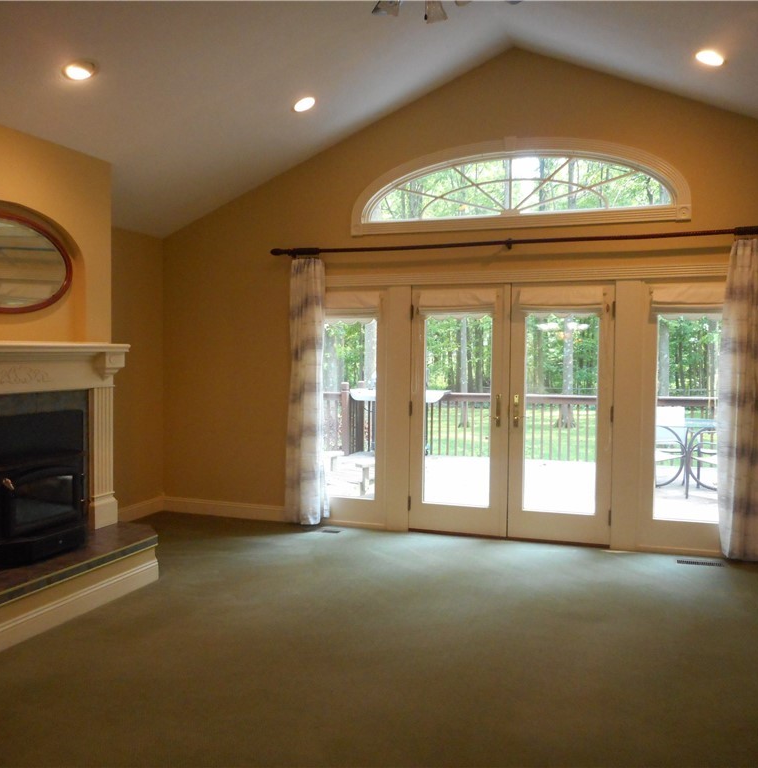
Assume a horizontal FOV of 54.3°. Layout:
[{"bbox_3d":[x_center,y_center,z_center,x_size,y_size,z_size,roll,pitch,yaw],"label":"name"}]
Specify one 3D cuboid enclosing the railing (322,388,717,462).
[{"bbox_3d":[1.825,0.618,10.910,5.900,0.940,0.120,1,2,18],"label":"railing"}]

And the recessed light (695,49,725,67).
[{"bbox_3d":[2.013,-1.988,4.482,0.185,0.060,0.185,24,9,16],"label":"recessed light"}]

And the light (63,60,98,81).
[{"bbox_3d":[-1.623,-1.708,4.007,0.190,0.060,0.190,-23,-5,18],"label":"light"}]

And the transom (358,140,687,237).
[{"bbox_3d":[1.014,-1.551,5.699,2.593,0.688,0.090,1,2,18],"label":"transom"}]

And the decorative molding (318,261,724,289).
[{"bbox_3d":[1.011,-0.826,5.707,3.200,0.092,0.040,1,2,18],"label":"decorative molding"}]

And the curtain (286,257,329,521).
[{"bbox_3d":[-0.608,0.068,6.194,0.365,2.232,0.130,1,2,18],"label":"curtain"}]

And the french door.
[{"bbox_3d":[1.008,0.218,5.789,1.578,2.006,0.070,1,2,18],"label":"french door"}]

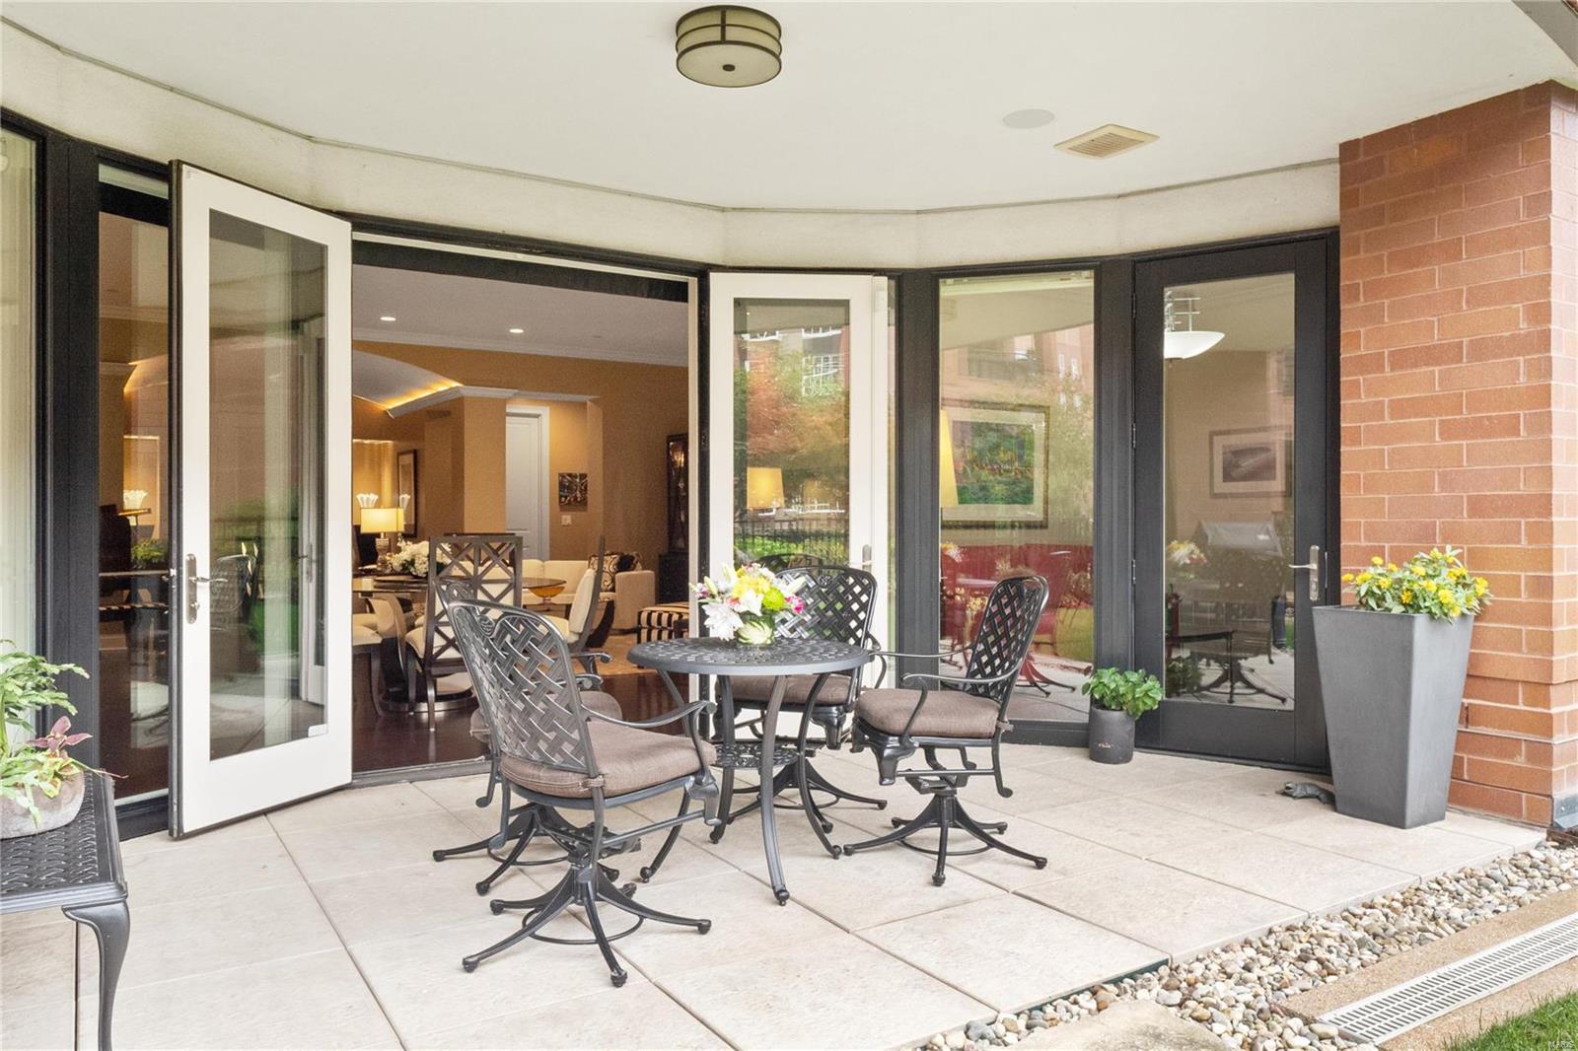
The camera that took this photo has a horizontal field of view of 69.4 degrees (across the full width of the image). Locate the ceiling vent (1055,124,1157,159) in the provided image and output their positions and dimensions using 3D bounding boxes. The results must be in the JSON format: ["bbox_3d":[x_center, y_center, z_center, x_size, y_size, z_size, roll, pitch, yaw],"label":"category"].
[{"bbox_3d":[1.356,-1.630,4.862,0.300,0.020,0.325,0,0,-31],"label":"ceiling vent"}]

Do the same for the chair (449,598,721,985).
[{"bbox_3d":[-0.556,0.648,3.085,0.650,0.940,0.690,0,0,40],"label":"chair"}]

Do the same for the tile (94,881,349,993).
[{"bbox_3d":[-1.600,1.151,3.149,0.605,0.040,0.605,0,1,-33],"label":"tile"}]

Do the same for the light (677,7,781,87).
[{"bbox_3d":[-0.201,-1.612,3.835,0.352,0.120,0.352,0,0,0],"label":"light"}]

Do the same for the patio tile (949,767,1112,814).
[{"bbox_3d":[0.975,1.131,4.794,0.605,0.040,0.605,0,1,-33],"label":"patio tile"}]

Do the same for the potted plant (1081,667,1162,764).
[{"bbox_3d":[1.525,0.862,5.200,0.360,0.430,0.340,0,0,0],"label":"potted plant"}]

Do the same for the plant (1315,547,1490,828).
[{"bbox_3d":[2.365,0.610,4.420,0.470,1.040,0.470,0,0,-32],"label":"plant"}]

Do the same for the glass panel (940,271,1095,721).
[{"bbox_3d":[1.119,-0.138,5.605,0.750,2.190,0.040,0,0,15],"label":"glass panel"}]

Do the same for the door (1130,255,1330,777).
[{"bbox_3d":[2.070,-0.097,5.380,0.880,2.390,0.060,0,0,34],"label":"door"}]

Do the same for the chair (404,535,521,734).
[{"bbox_3d":[-1.745,0.540,6.160,0.500,1.000,0.620,0,0,-29],"label":"chair"}]

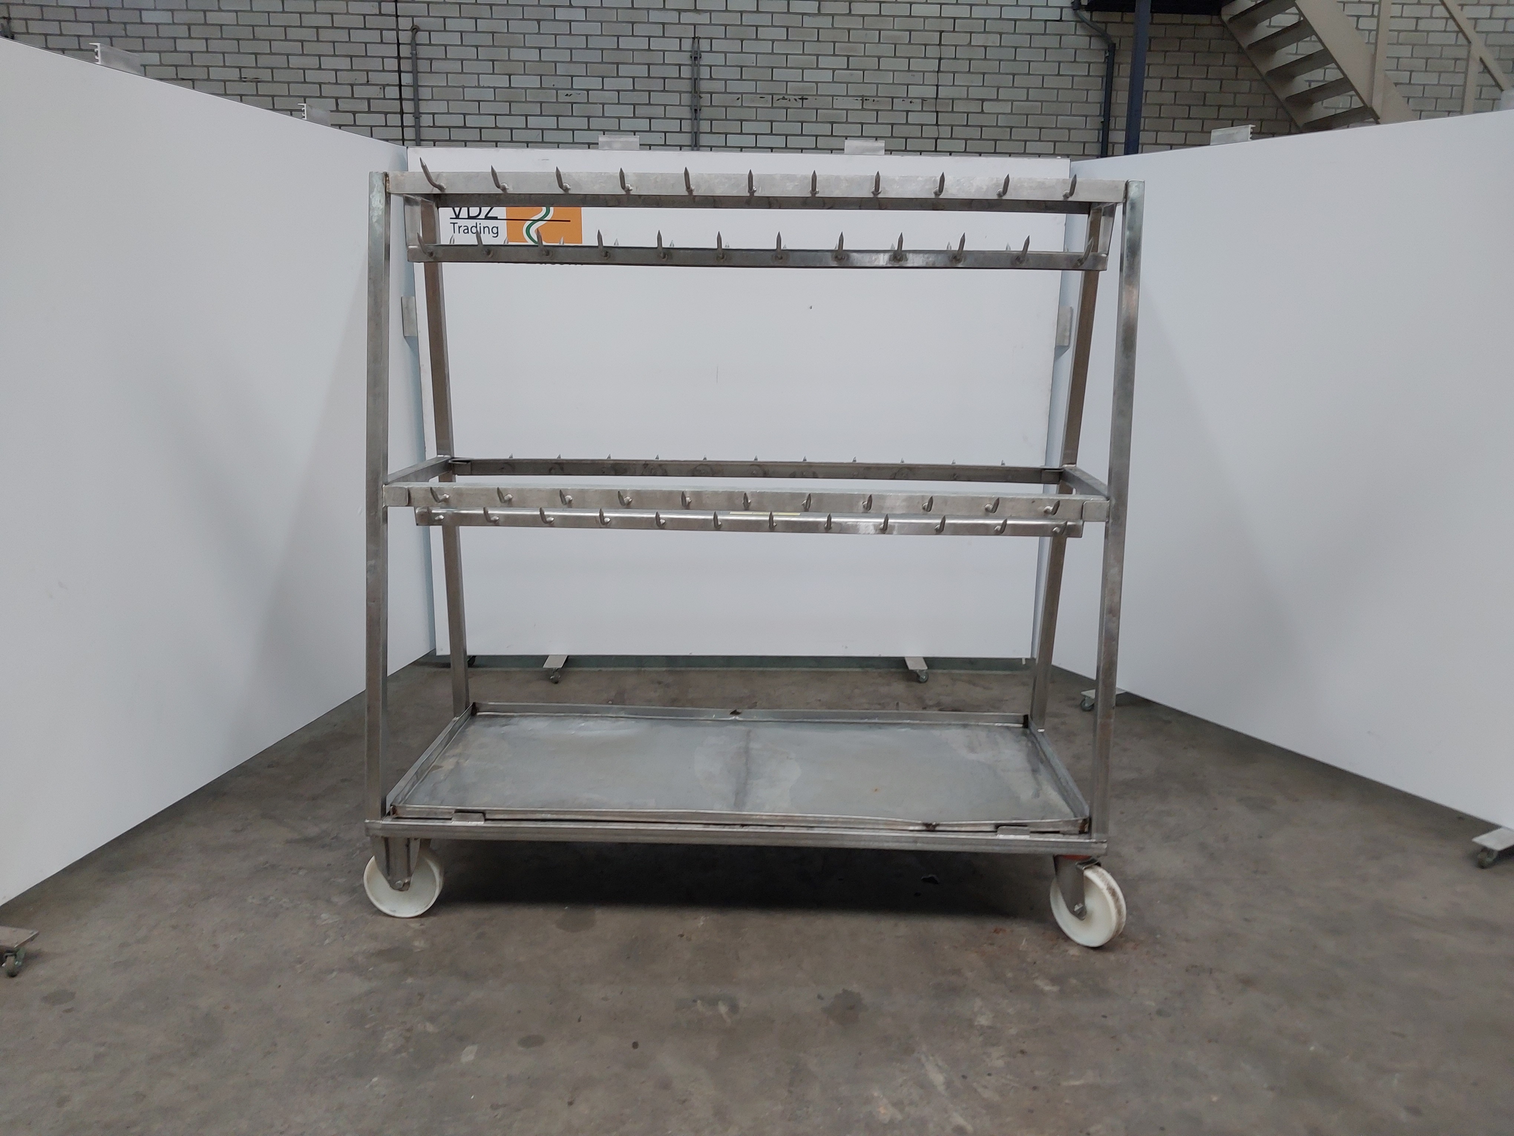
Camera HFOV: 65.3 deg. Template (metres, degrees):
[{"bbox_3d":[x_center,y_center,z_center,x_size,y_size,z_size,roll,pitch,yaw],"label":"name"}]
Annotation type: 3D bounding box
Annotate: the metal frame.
[{"bbox_3d":[-0.022,-0.071,3.254,1.901,1.923,0.861,2,12,2],"label":"metal frame"}]

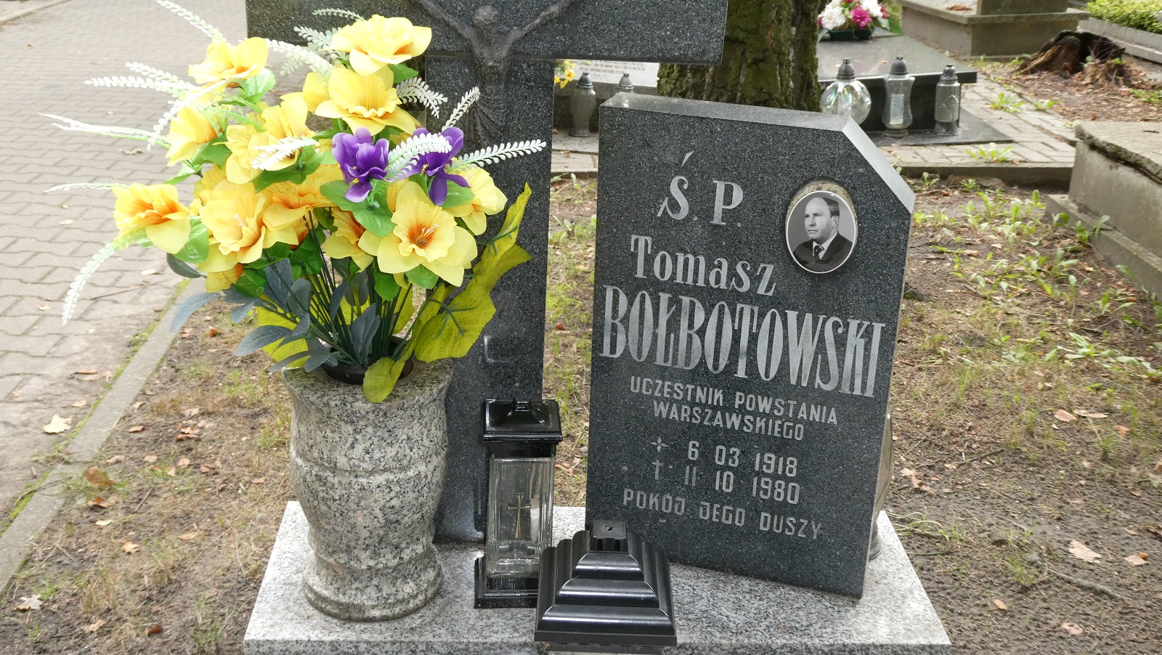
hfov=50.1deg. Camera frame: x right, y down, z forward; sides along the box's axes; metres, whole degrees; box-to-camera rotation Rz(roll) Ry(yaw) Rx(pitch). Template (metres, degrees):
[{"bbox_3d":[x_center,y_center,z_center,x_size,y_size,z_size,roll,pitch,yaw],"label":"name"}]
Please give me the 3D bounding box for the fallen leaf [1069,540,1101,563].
[{"bbox_3d":[0.922,0.407,2.275,0.058,0.020,0.057,11,24,23],"label":"fallen leaf"}]

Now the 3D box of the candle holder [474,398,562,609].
[{"bbox_3d":[-0.078,0.210,1.579,0.109,0.272,0.109,1,23,-5],"label":"candle holder"}]

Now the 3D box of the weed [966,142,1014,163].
[{"bbox_3d":[1.646,-0.696,5.000,0.175,0.055,0.135,2,22,0],"label":"weed"}]

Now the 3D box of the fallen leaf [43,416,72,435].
[{"bbox_3d":[-1.133,0.208,2.689,0.060,0.015,0.069,-5,22,-23],"label":"fallen leaf"}]

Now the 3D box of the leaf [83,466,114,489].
[{"bbox_3d":[-0.962,0.296,2.477,0.059,0.015,0.072,-5,22,-22],"label":"leaf"}]

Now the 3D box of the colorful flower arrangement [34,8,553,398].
[{"bbox_3d":[-0.310,-0.141,1.359,0.510,0.390,0.370,2,22,0],"label":"colorful flower arrangement"}]

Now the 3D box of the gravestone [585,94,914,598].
[{"bbox_3d":[0.207,0.030,1.592,0.377,0.611,0.085,8,23,16],"label":"gravestone"}]

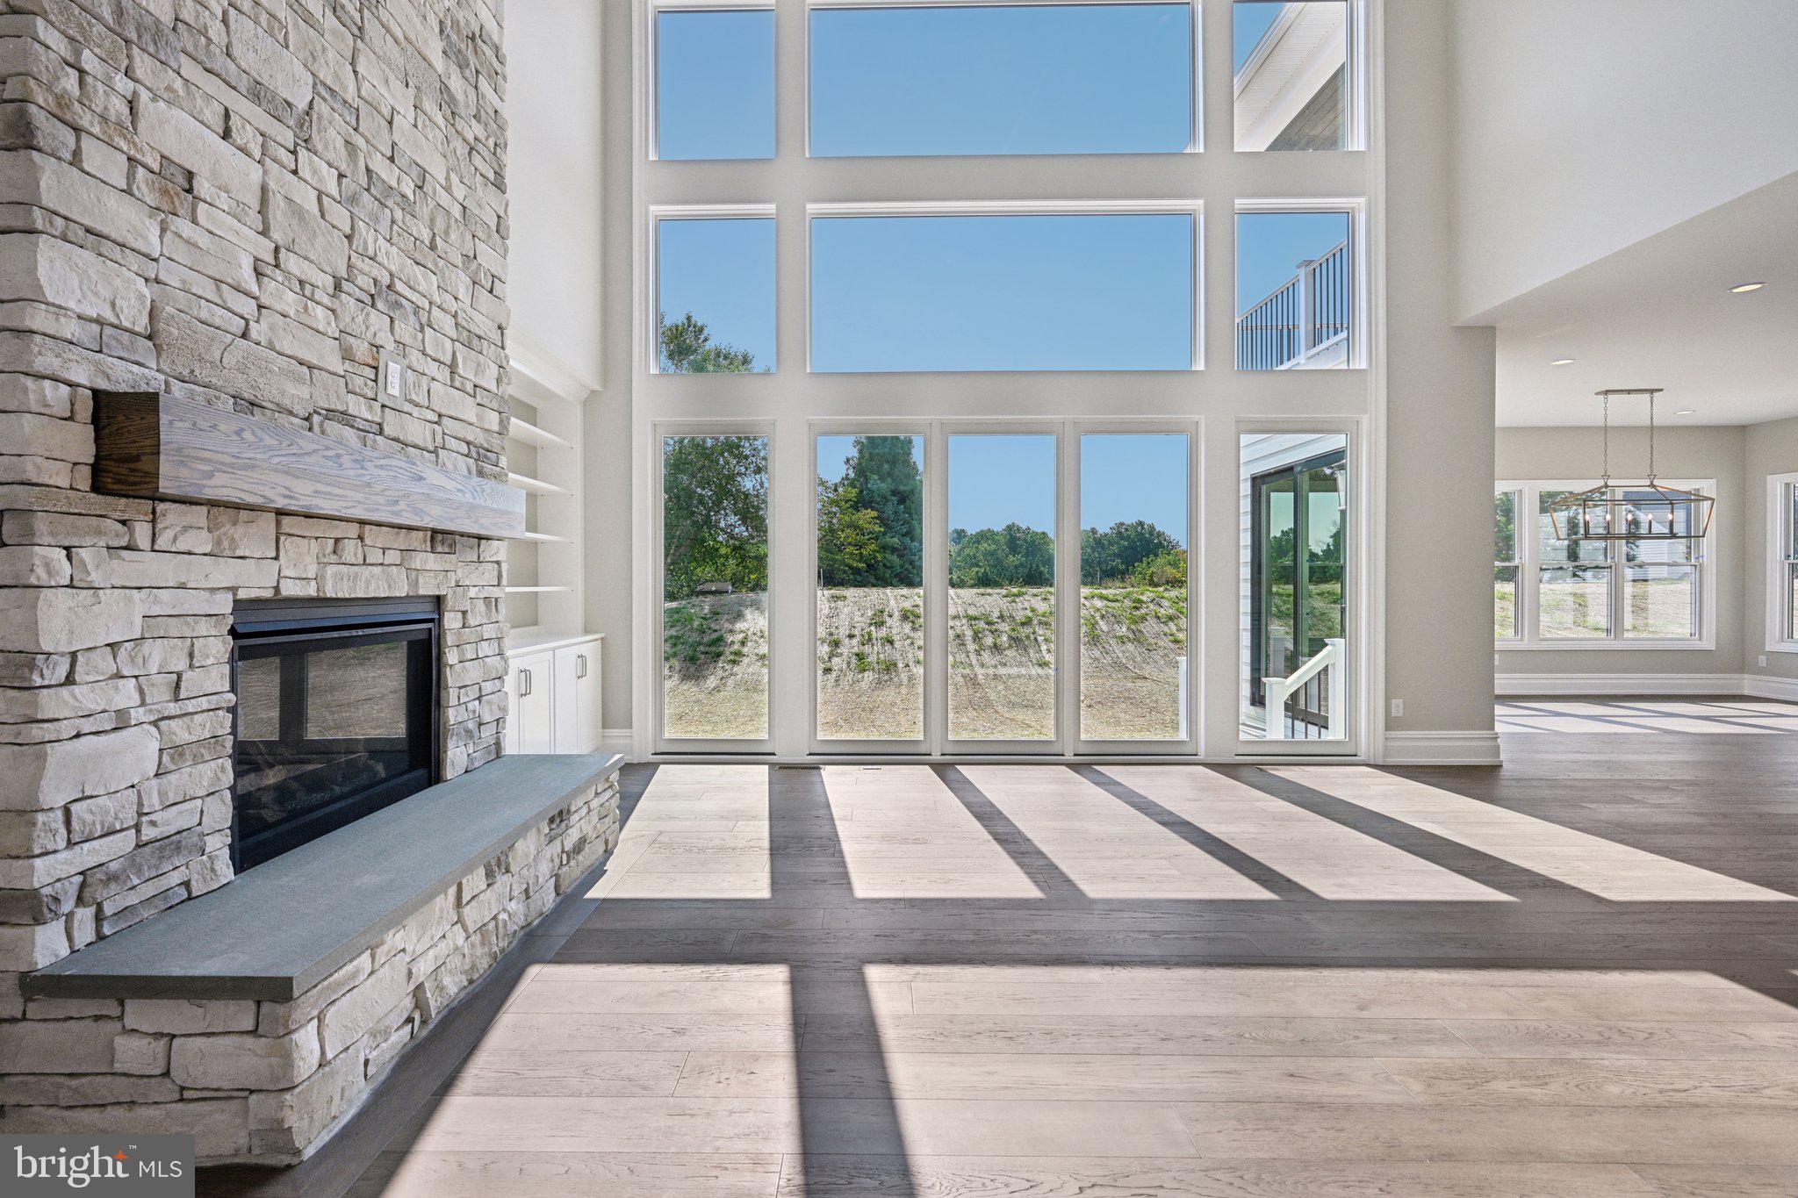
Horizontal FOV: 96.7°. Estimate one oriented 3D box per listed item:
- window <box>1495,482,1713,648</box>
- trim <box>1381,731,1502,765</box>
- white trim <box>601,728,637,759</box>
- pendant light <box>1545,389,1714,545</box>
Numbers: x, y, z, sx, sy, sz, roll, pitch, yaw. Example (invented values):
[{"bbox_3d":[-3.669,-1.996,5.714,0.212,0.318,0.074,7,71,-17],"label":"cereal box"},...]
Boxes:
[{"bbox_3d":[7.996,-0.395,9.170,2.780,1.970,0.110,0,1,1],"label":"window"},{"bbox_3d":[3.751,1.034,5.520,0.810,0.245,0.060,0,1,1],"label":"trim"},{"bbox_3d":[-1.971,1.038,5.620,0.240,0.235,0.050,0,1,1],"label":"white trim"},{"bbox_3d":[6.811,-1.251,7.450,1.190,1.390,0.380,0,1,0],"label":"pendant light"}]

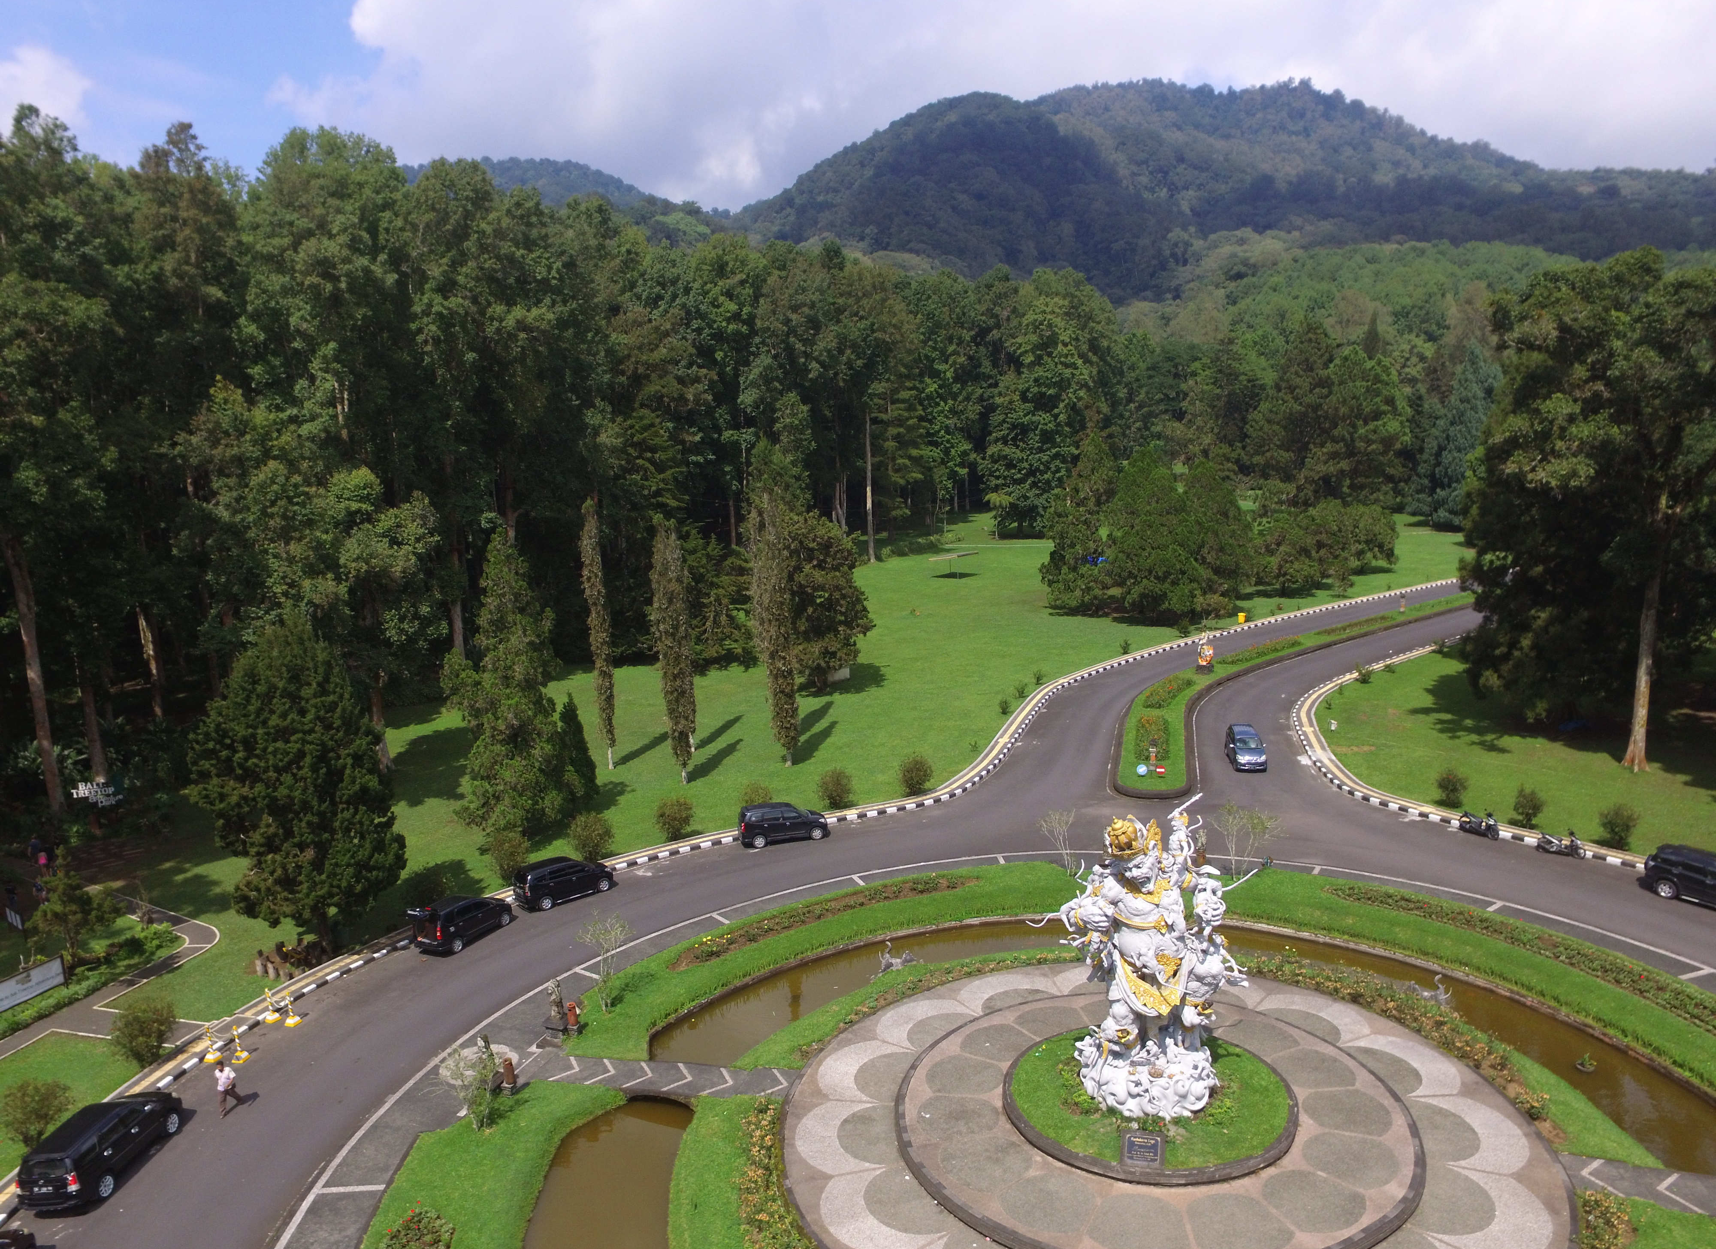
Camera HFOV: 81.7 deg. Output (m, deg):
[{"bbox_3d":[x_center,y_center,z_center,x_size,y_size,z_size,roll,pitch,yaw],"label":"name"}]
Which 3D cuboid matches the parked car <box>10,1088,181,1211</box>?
[{"bbox_3d":[-22.050,15.120,29.200,1.770,1.750,4.570,-3,8,1],"label":"parked car"}]

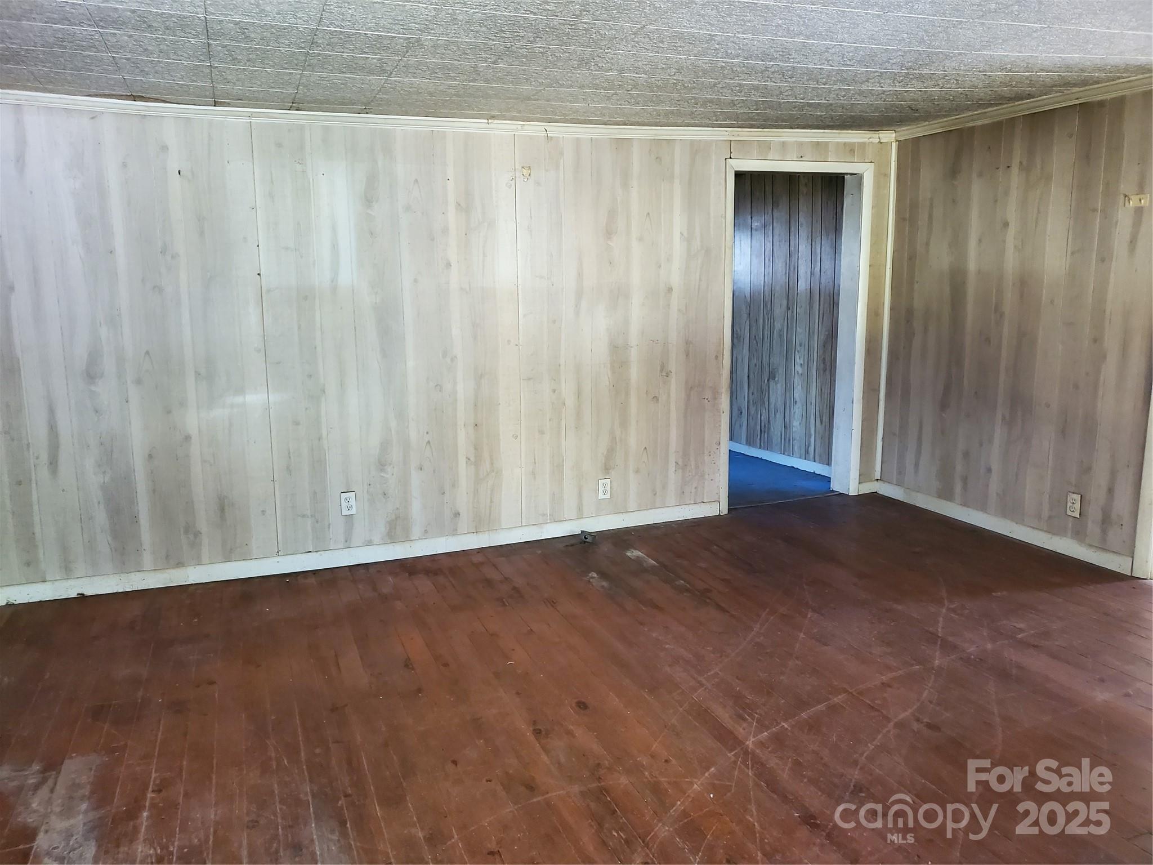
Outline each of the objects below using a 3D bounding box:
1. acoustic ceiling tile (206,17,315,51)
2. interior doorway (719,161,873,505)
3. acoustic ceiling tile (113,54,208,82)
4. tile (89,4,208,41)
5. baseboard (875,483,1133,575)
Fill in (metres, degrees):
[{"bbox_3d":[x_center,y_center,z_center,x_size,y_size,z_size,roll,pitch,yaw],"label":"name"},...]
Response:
[{"bbox_3d":[-0.965,-1.222,2.646,0.305,0.015,0.305,-5,11,-21],"label":"acoustic ceiling tile"},{"bbox_3d":[1.248,-0.552,5.071,0.956,1.969,0.170,-5,11,-21],"label":"interior doorway"},{"bbox_3d":[-1.470,-1.300,3.097,0.305,0.015,0.305,-5,11,-21],"label":"acoustic ceiling tile"},{"bbox_3d":[-1.250,-1.204,2.537,0.305,0.015,0.305,-5,11,-21],"label":"tile"},{"bbox_3d":[2.193,0.468,4.632,0.016,0.085,1.667,-5,11,-21],"label":"baseboard"}]

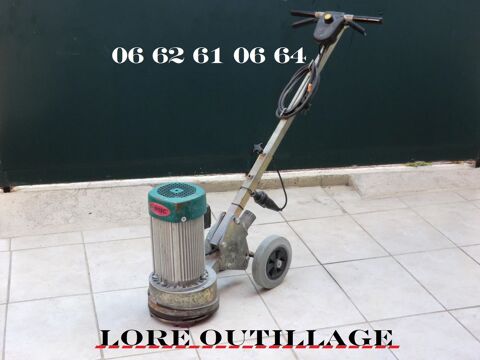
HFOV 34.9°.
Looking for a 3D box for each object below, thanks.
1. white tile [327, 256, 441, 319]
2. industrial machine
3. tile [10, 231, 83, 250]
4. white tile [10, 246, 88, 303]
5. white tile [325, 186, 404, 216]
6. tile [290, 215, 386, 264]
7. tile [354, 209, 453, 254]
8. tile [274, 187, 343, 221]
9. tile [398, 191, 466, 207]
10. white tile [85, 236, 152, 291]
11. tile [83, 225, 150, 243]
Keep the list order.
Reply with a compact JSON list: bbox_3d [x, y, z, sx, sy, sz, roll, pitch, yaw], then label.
[{"bbox_3d":[0.537,0.409,2.899,0.302,0.010,0.459,-5,20,-13],"label":"white tile"},{"bbox_3d":[0.070,-0.097,2.912,0.453,0.949,1.162,15,25,34],"label":"industrial machine"},{"bbox_3d":[-0.832,0.270,3.311,0.302,0.010,0.129,-5,20,-13],"label":"tile"},{"bbox_3d":[-0.759,0.367,3.040,0.302,0.010,0.459,-5,20,-13],"label":"white tile"},{"bbox_3d":[0.615,0.092,3.774,0.302,0.010,0.376,-5,20,-13],"label":"white tile"},{"bbox_3d":[0.423,0.258,3.320,0.302,0.010,0.459,-5,20,-13],"label":"tile"},{"bbox_3d":[0.719,0.230,3.390,0.302,0.010,0.459,-5,20,-13],"label":"tile"},{"bbox_3d":[0.320,0.120,3.704,0.302,0.010,0.376,-5,20,-13],"label":"tile"},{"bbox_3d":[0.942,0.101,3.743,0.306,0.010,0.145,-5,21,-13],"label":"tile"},{"bbox_3d":[-0.464,0.340,3.110,0.302,0.010,0.459,-5,20,-13],"label":"white tile"},{"bbox_3d":[-0.536,0.244,3.376,0.302,0.010,0.119,-5,20,-13],"label":"tile"}]

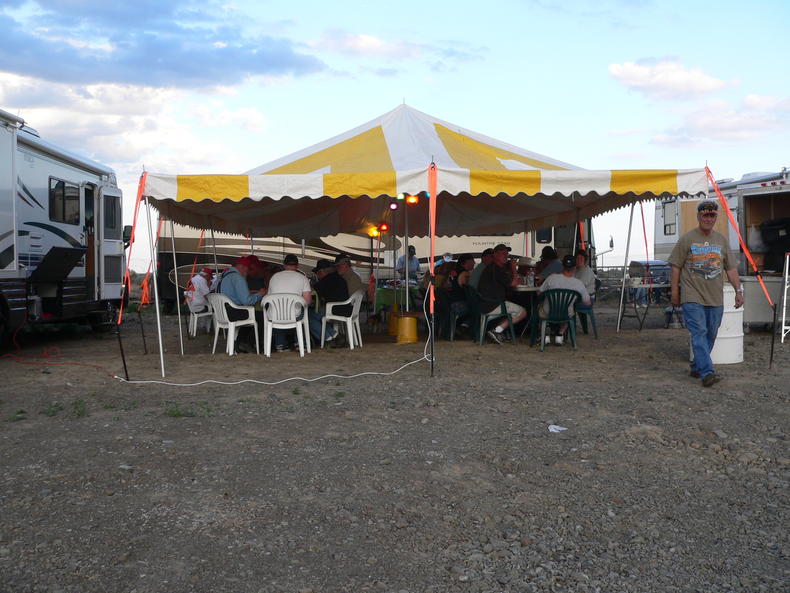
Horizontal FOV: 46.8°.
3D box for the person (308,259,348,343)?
[{"bbox_3d":[-0.912,0.100,12.250,0.660,1.210,0.500,1,1,20],"label":"person"}]

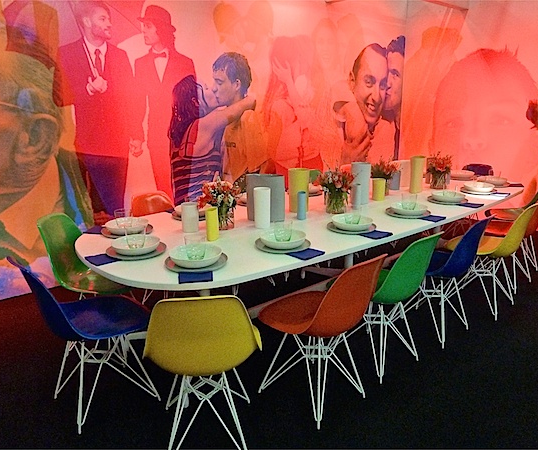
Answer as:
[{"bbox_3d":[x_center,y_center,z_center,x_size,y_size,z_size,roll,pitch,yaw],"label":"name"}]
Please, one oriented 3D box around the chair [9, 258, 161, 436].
[{"bbox_3d":[-0.862,0.504,2.113,0.549,0.812,0.467,-14,20,-40],"label":"chair"}]

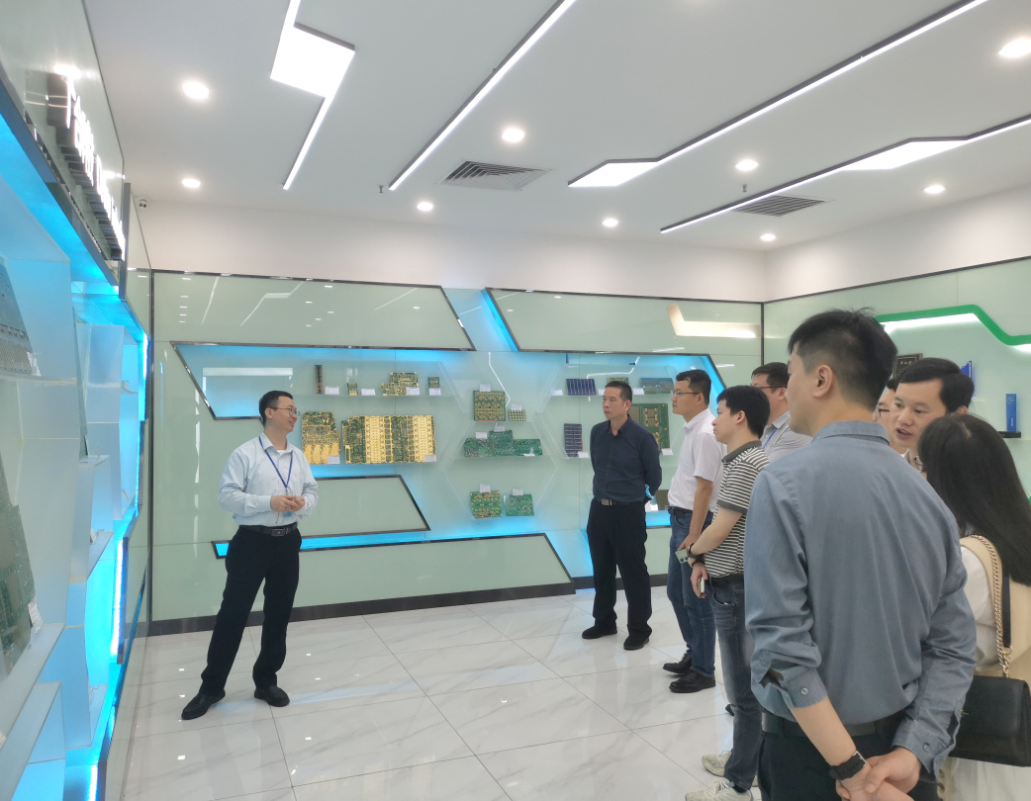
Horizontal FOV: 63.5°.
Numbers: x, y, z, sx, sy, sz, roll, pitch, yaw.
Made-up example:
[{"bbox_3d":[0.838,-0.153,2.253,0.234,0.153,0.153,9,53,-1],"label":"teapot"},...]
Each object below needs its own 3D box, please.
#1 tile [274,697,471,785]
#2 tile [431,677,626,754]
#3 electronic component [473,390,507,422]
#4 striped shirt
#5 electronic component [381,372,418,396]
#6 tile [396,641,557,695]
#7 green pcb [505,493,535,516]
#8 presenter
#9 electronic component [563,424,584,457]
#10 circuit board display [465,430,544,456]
[{"bbox_3d":[-0.699,1.607,3.979,0.800,0.010,0.800,0,0,-22],"label":"tile"},{"bbox_3d":[0.045,1.607,4.274,0.800,0.010,0.800,0,0,-22],"label":"tile"},{"bbox_3d":[-0.205,0.049,6.681,0.268,0.243,0.015,0,-4,-22],"label":"electronic component"},{"bbox_3d":[0.932,0.437,3.420,0.290,0.555,0.460,0,0,21],"label":"striped shirt"},{"bbox_3d":[-0.882,-0.122,6.384,0.282,0.178,0.015,0,-10,-22],"label":"electronic component"},{"bbox_3d":[-0.257,1.607,5.031,0.800,0.010,0.800,0,0,-22],"label":"tile"},{"bbox_3d":[0.033,0.853,6.750,0.238,0.164,0.015,0,-18,-22],"label":"green pcb"},{"bbox_3d":[-1.362,0.774,4.410,0.660,1.665,0.480,0,0,-42],"label":"presenter"},{"bbox_3d":[0.492,0.337,6.959,0.157,0.278,0.015,0,-8,-22],"label":"electronic component"},{"bbox_3d":[-0.091,0.345,6.687,0.670,0.206,0.055,0,0,-22],"label":"circuit board display"}]

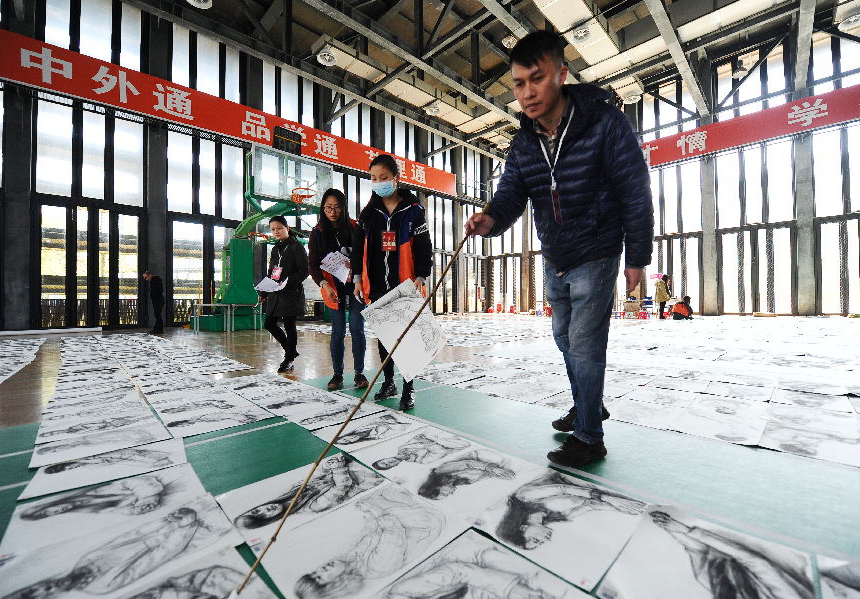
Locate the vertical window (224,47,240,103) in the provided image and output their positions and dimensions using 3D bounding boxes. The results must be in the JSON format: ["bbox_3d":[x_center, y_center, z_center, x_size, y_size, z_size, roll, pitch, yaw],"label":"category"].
[{"bbox_3d":[-7.186,-8.180,12.746,0.520,2.050,0.100,0,-1,-44],"label":"vertical window"}]

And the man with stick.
[{"bbox_3d":[0.580,-0.160,1.460,0.850,1.660,0.600,0,-1,-37],"label":"man with stick"}]

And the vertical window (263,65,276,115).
[{"bbox_3d":[-6.259,-8.228,13.640,0.500,2.050,0.100,0,-1,-44],"label":"vertical window"}]

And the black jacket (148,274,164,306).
[{"bbox_3d":[-6.657,-0.219,8.498,0.340,0.740,0.460,0,-1,-35],"label":"black jacket"}]

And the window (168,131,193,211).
[{"bbox_3d":[-8.273,-4.186,11.576,0.700,2.700,0.100,0,-1,-44],"label":"window"}]

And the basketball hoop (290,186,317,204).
[{"bbox_3d":[-2.714,-2.202,7.432,0.470,0.260,0.580,0,-1,-44],"label":"basketball hoop"}]

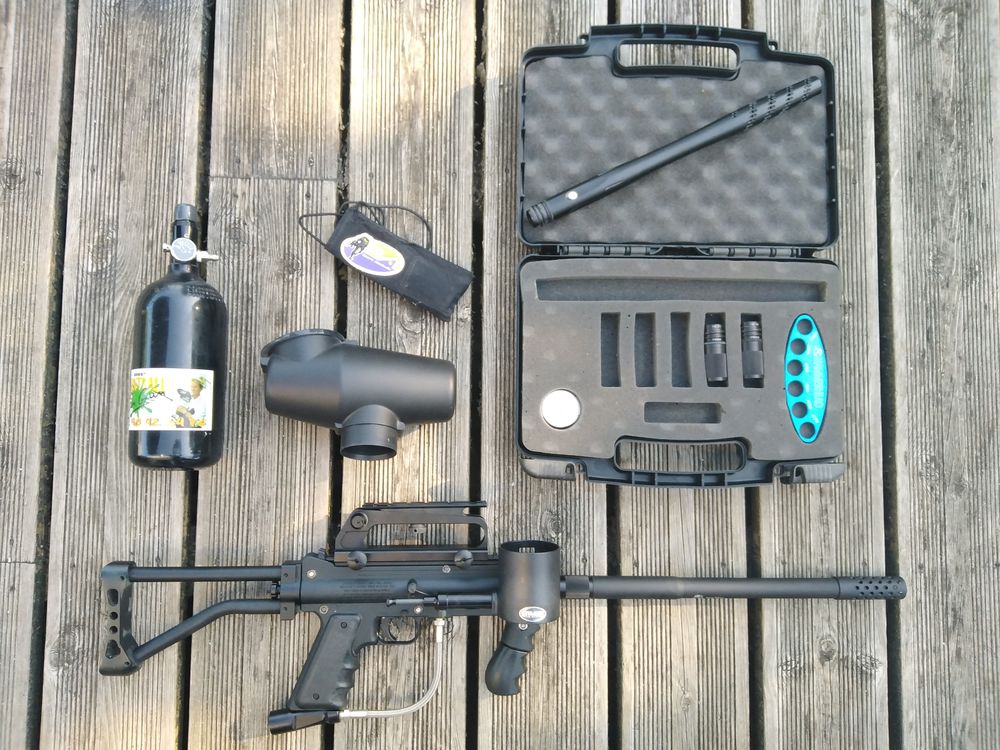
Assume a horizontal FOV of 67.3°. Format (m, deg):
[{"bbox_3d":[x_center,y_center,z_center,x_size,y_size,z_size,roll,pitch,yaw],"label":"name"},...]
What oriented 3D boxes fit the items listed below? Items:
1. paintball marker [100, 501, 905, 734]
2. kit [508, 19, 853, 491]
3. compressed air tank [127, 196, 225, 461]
[{"bbox_3d":[0.011,0.253,0.781,0.842,0.078,0.236,1,86,-1],"label":"paintball marker"},{"bbox_3d":[0.192,-0.134,0.831,0.349,0.042,0.504,0,86,-1],"label":"kit"},{"bbox_3d":[-0.330,-0.043,0.782,0.099,0.099,0.276,0,86,-2],"label":"compressed air tank"}]

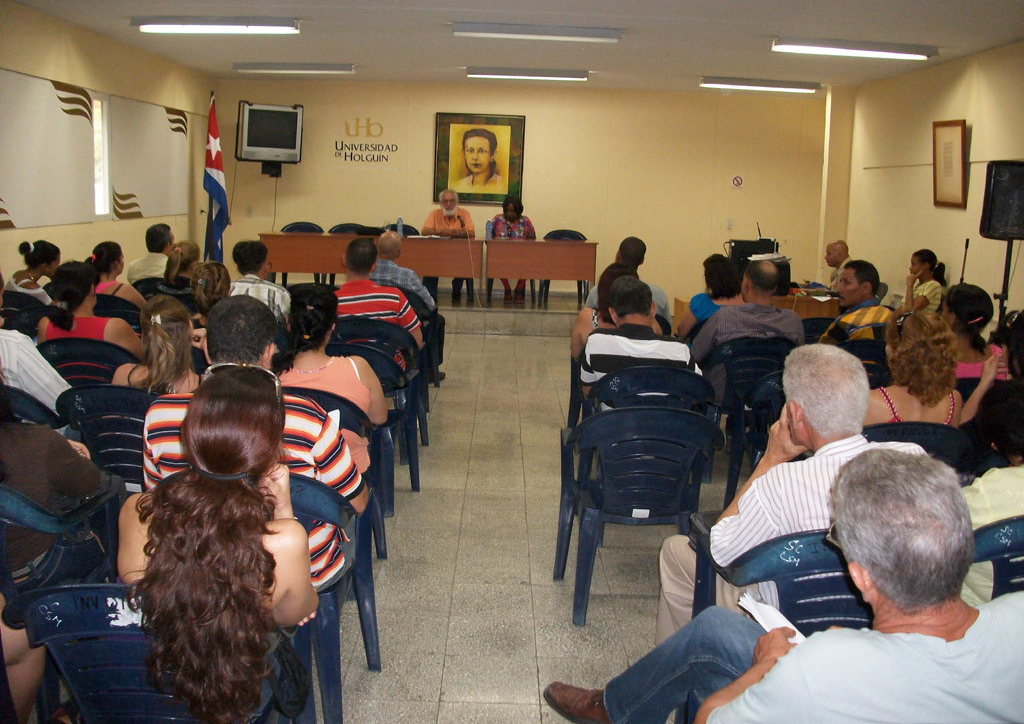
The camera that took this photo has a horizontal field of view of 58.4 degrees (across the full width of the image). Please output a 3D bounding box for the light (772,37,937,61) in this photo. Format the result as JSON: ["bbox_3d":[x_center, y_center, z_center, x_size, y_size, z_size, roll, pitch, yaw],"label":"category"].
[{"bbox_3d":[2.508,-2.318,6.735,1.232,0.096,0.151,2,11,-1],"label":"light"}]

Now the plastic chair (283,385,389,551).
[{"bbox_3d":[-0.792,0.448,3.567,0.570,0.830,0.560,2,11,2],"label":"plastic chair"}]

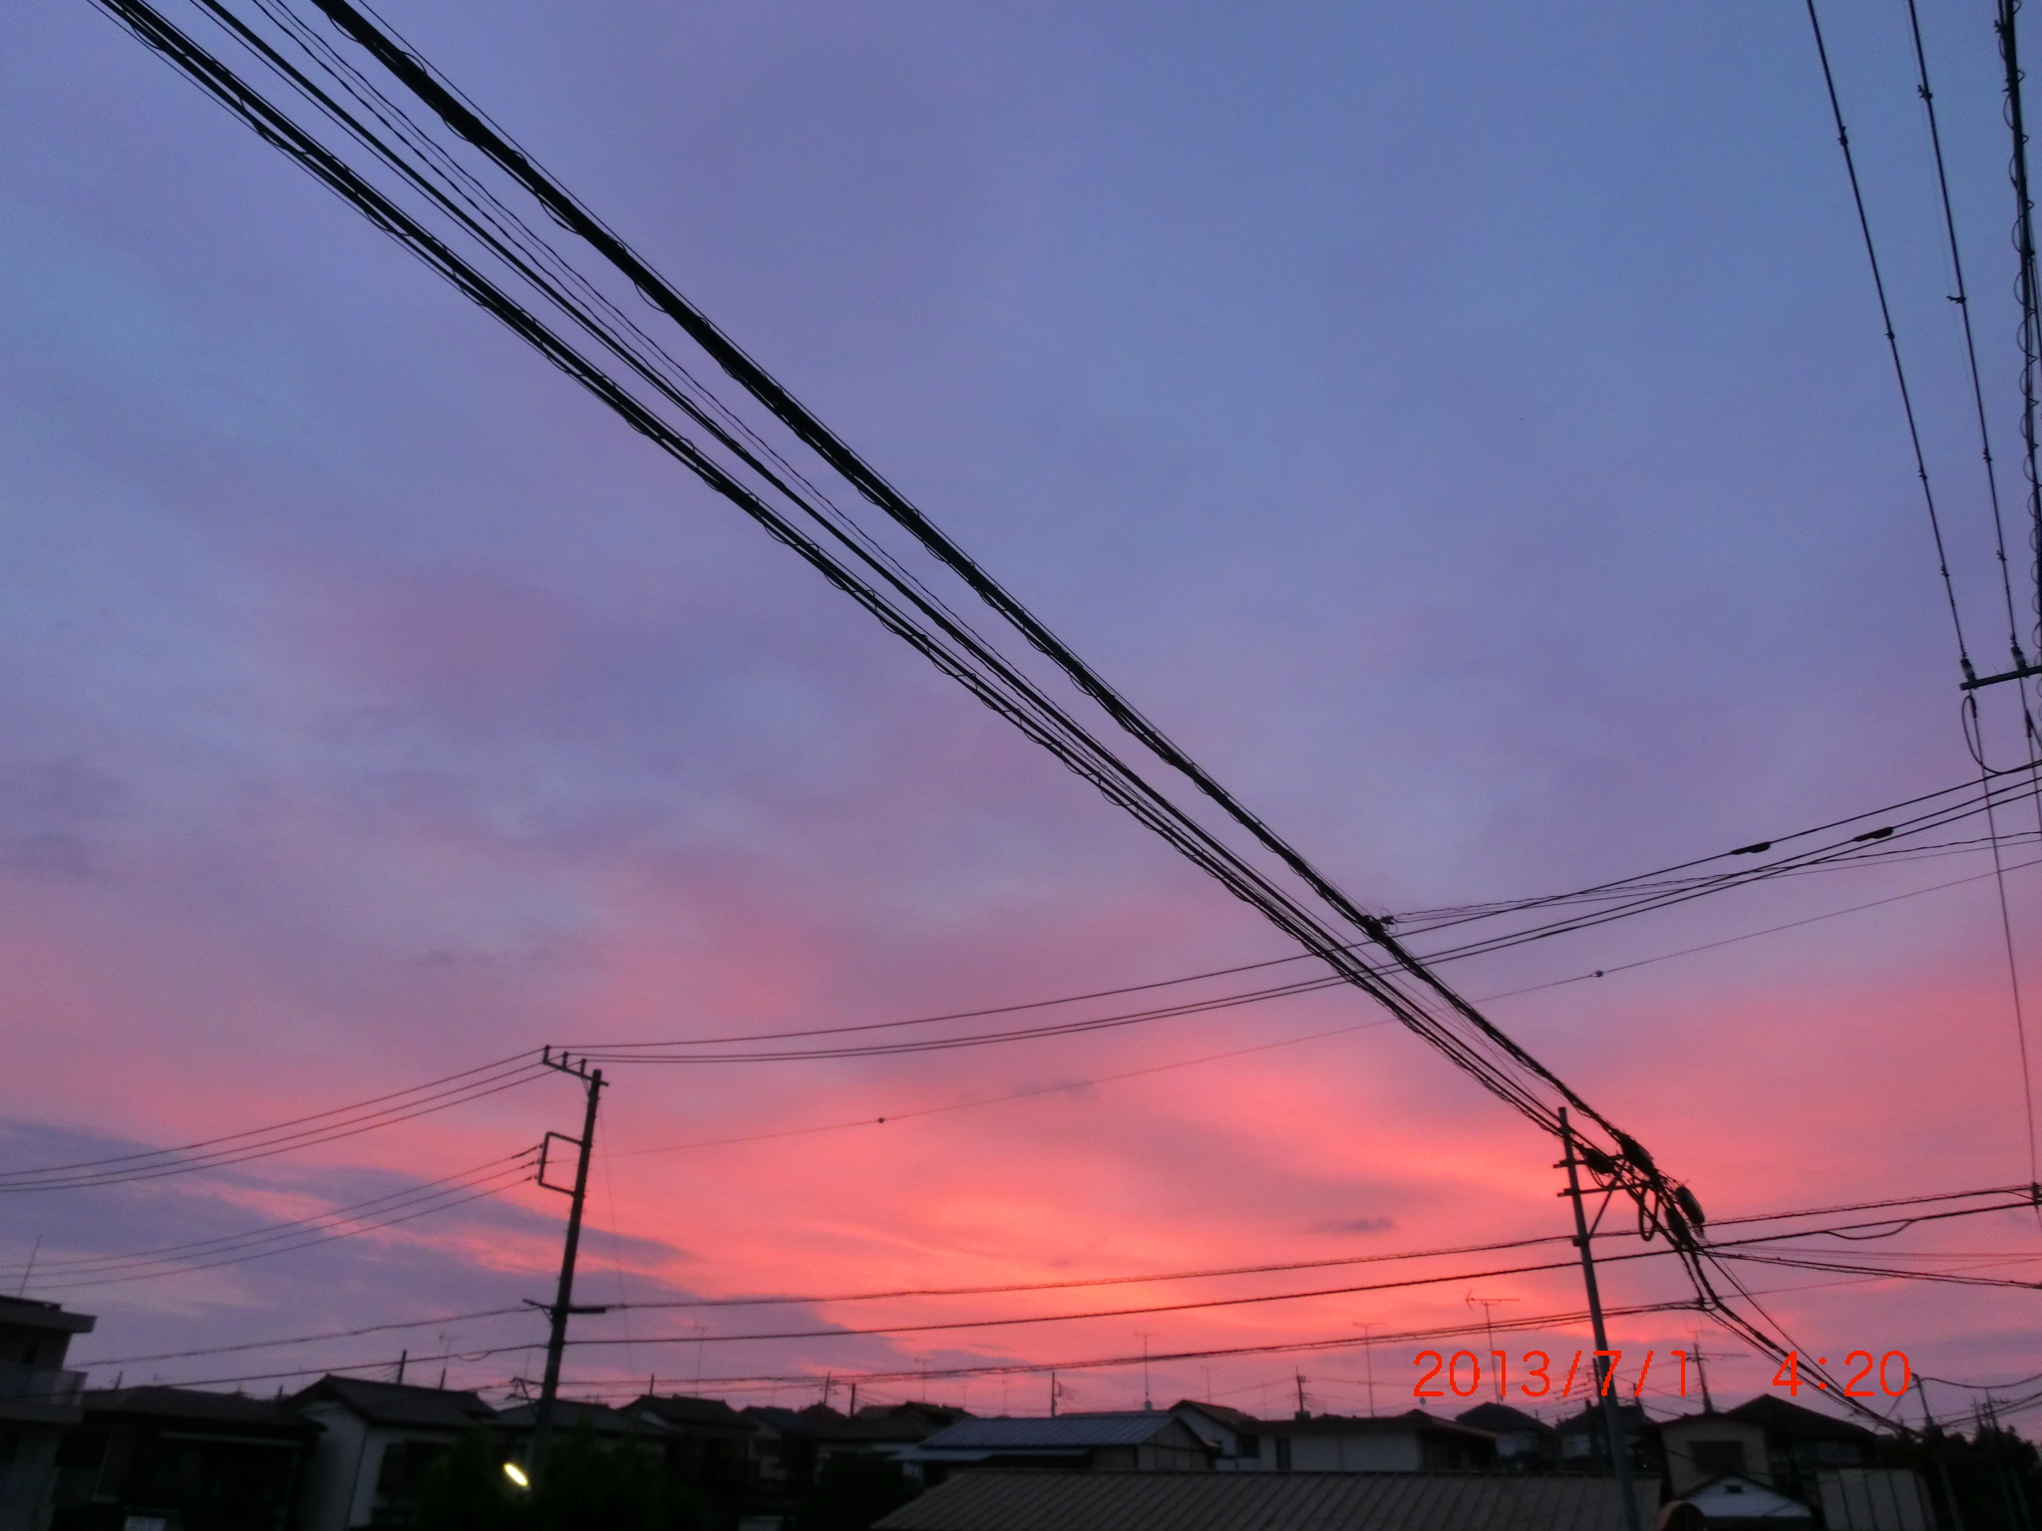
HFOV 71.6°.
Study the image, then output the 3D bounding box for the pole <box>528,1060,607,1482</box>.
[{"bbox_3d":[-9.450,11.830,27.269,0.450,12.530,2.000,-11,-29,22],"label":"pole"}]

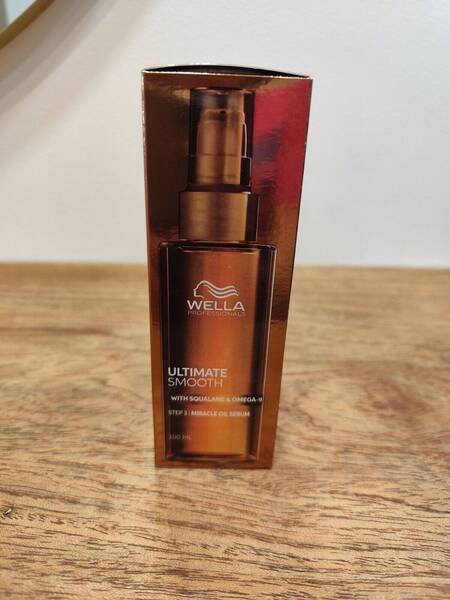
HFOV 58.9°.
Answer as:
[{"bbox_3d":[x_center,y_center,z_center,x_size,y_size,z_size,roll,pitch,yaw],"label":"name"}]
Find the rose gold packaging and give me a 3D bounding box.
[{"bbox_3d":[-0.003,-0.007,0.178,0.053,0.159,0.053,2,21,-2],"label":"rose gold packaging"}]

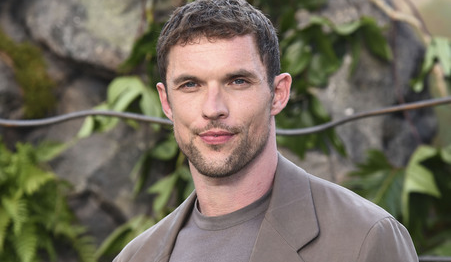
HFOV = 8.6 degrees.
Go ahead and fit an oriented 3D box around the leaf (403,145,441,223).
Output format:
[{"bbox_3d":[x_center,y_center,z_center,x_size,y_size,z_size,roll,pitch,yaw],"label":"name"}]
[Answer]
[{"bbox_3d":[0.307,0.084,4.700,0.060,0.122,0.045,0,2,0],"label":"leaf"}]

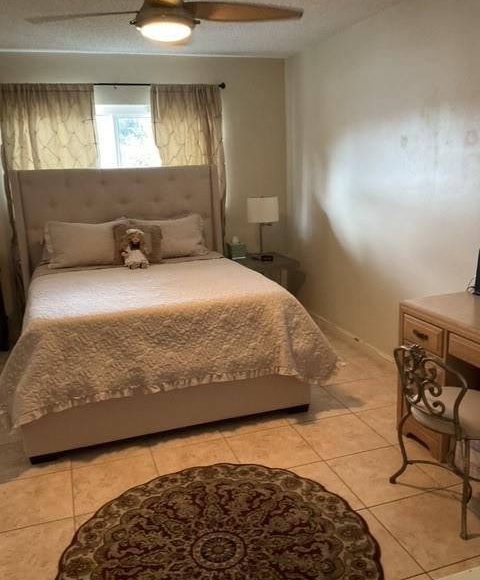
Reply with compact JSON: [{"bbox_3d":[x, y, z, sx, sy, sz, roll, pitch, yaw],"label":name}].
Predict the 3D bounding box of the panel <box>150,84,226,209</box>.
[{"bbox_3d":[-0.455,-0.832,5.184,0.680,2.150,0.120,-6,14,-18],"label":"panel"}]

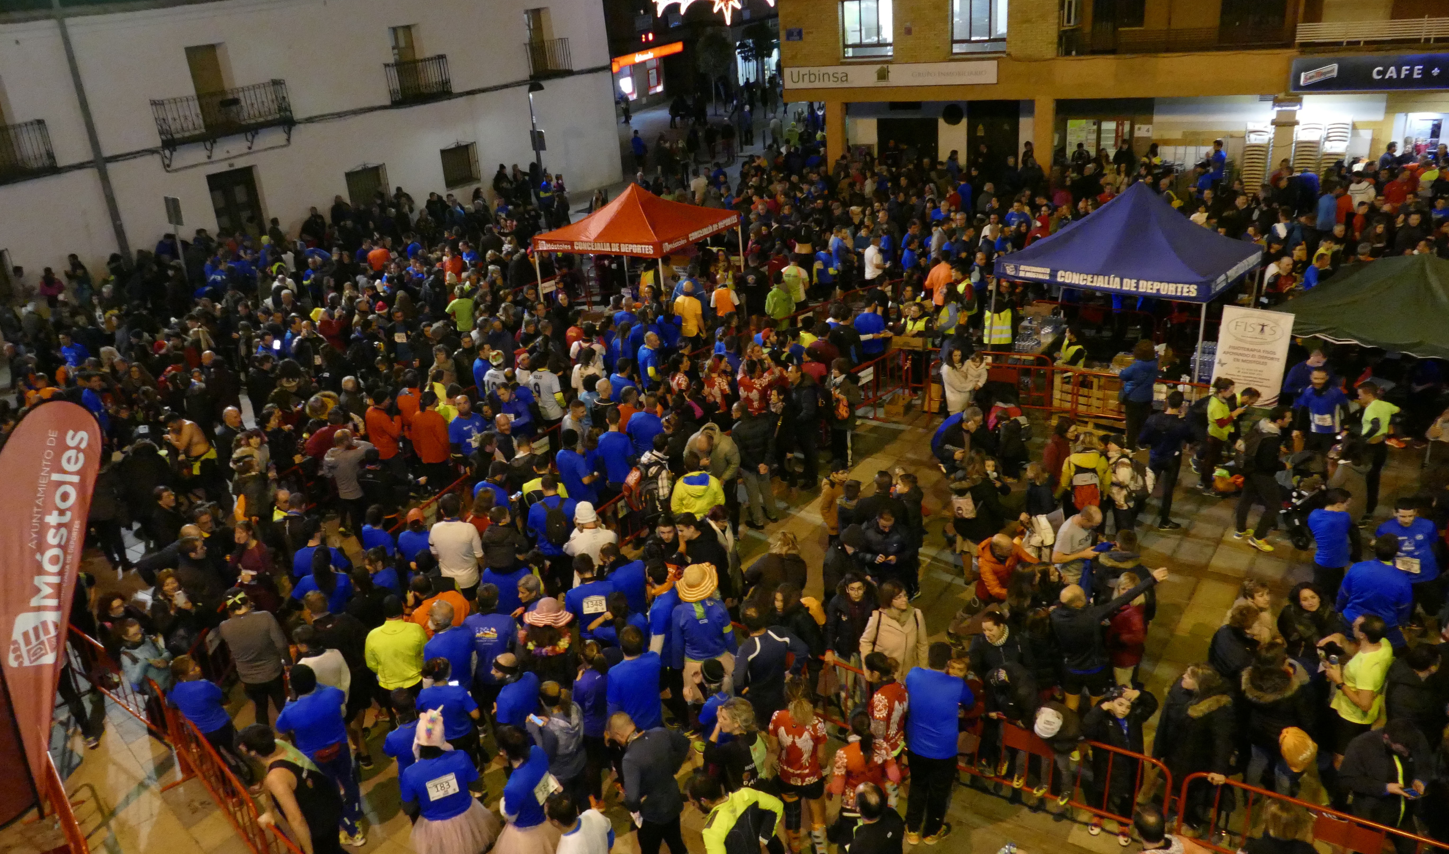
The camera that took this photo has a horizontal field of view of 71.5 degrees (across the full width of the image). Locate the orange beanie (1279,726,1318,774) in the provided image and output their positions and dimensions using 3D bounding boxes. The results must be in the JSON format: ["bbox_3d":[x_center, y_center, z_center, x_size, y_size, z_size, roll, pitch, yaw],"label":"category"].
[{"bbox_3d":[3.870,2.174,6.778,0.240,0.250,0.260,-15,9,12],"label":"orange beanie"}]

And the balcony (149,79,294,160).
[{"bbox_3d":[-11.662,-7.246,23.627,0.570,1.300,2.990,13,30,34],"label":"balcony"}]

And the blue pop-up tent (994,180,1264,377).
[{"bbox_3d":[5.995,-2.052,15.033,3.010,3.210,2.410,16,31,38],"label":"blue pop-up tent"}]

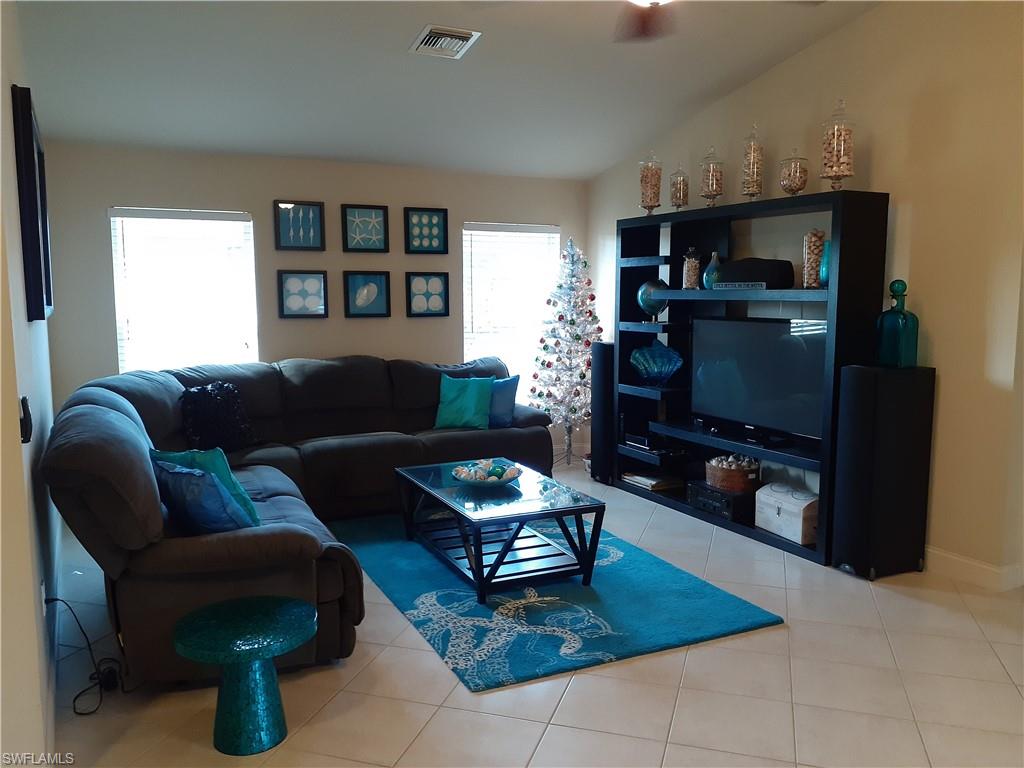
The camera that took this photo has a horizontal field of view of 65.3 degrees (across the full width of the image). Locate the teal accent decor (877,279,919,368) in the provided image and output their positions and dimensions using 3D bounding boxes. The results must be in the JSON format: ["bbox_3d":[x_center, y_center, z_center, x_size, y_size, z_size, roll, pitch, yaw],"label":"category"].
[{"bbox_3d":[1.991,-0.308,4.119,0.143,0.452,0.143,-3,7,-27],"label":"teal accent decor"}]

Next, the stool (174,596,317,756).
[{"bbox_3d":[-0.889,1.003,2.708,0.452,0.405,0.452,-4,7,-27],"label":"stool"}]

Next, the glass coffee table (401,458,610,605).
[{"bbox_3d":[-0.113,0.759,4.366,0.703,0.429,1.228,-3,7,-25],"label":"glass coffee table"}]

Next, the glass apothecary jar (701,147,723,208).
[{"bbox_3d":[1.311,-1.341,5.252,0.155,0.430,0.155,0,6,0],"label":"glass apothecary jar"}]

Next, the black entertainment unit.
[{"bbox_3d":[1.407,-0.116,5.208,0.355,1.996,2.034,-3,7,-27],"label":"black entertainment unit"}]

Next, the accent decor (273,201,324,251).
[{"bbox_3d":[-1.577,-1.174,5.950,0.358,0.359,0.036,-3,7,-27],"label":"accent decor"}]

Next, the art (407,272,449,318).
[{"bbox_3d":[-0.681,-0.718,6.456,0.356,0.357,0.036,-3,7,-27],"label":"art"}]

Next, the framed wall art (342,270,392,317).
[{"bbox_3d":[-1.145,-0.707,6.319,0.366,0.362,0.030,-4,7,-27],"label":"framed wall art"}]

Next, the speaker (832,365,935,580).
[{"bbox_3d":[1.971,0.462,4.265,0.390,1.100,0.250,-4,7,-27],"label":"speaker"}]

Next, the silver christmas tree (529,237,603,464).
[{"bbox_3d":[0.483,-0.262,6.767,0.740,1.948,0.740,0,6,0],"label":"silver christmas tree"}]

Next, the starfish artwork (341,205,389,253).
[{"bbox_3d":[-1.132,-1.197,6.174,0.359,0.357,0.036,-3,7,-27],"label":"starfish artwork"}]

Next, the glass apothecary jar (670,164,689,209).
[{"bbox_3d":[1.179,-1.367,5.639,0.134,0.365,0.134,0,7,0],"label":"glass apothecary jar"}]

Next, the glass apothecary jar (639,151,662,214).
[{"bbox_3d":[1.027,-1.471,5.925,0.172,0.508,0.172,0,7,0],"label":"glass apothecary jar"}]

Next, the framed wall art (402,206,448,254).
[{"bbox_3d":[-0.698,-1.241,6.489,0.366,0.362,0.030,-4,7,-27],"label":"framed wall art"}]

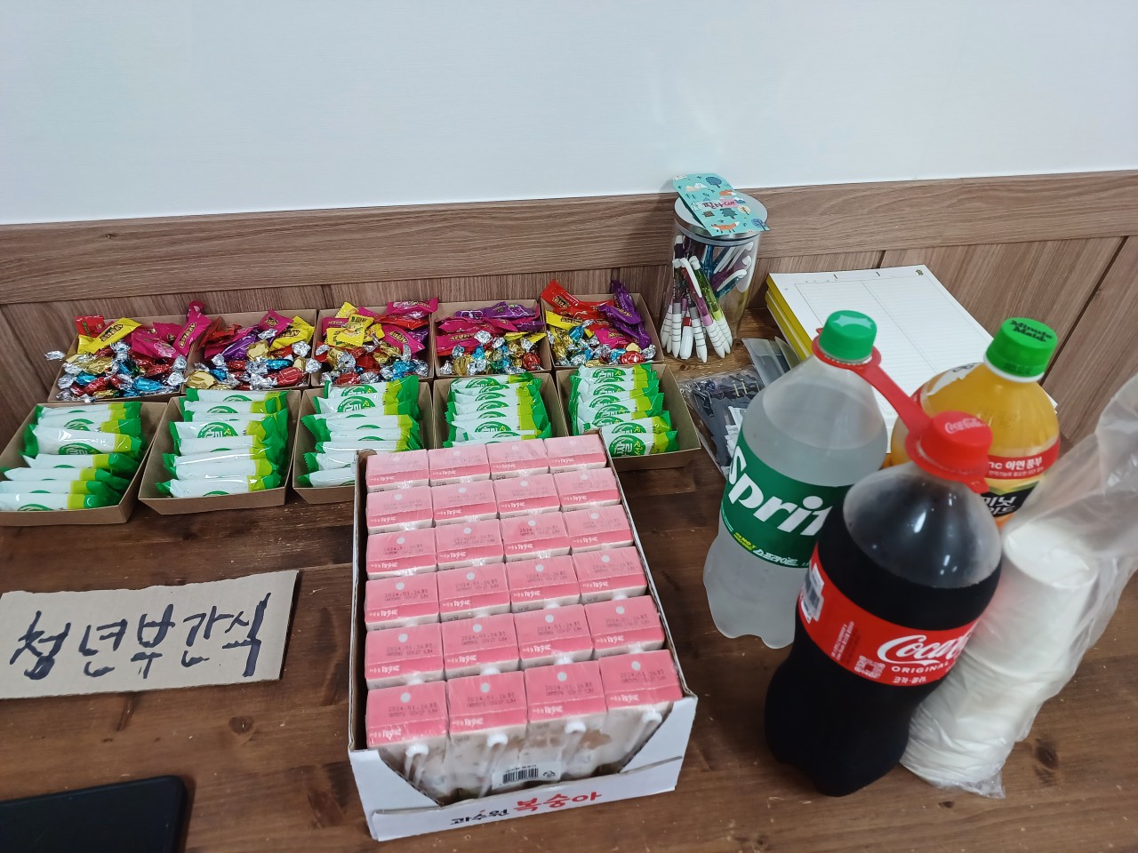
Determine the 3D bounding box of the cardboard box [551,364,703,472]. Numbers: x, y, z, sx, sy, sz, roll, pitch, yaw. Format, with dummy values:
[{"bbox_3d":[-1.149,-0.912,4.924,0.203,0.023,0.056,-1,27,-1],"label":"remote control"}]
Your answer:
[{"bbox_3d":[0.061,-0.008,0.811,0.128,0.032,0.141,-4,43,-8],"label":"cardboard box"}]

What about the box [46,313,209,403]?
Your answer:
[{"bbox_3d":[-0.489,-0.063,0.835,0.128,0.032,0.141,-7,43,-11],"label":"box"}]

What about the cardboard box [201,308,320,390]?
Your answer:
[{"bbox_3d":[-0.353,-0.074,0.856,0.128,0.032,0.141,-5,43,-9],"label":"cardboard box"}]

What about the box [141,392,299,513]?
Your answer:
[{"bbox_3d":[-0.335,0.025,0.748,0.128,0.032,0.141,-4,43,-9],"label":"box"}]

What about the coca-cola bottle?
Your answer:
[{"bbox_3d":[0.190,0.122,0.466,0.094,0.318,0.094,-13,42,-14],"label":"coca-cola bottle"}]

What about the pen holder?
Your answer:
[{"bbox_3d":[0.166,-0.176,0.897,0.101,0.174,0.101,2,42,-2],"label":"pen holder"}]

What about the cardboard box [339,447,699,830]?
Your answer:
[{"bbox_3d":[-0.048,0.140,0.572,0.205,0.127,0.244,-5,43,-9],"label":"cardboard box"}]

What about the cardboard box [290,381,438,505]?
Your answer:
[{"bbox_3d":[-0.203,0.016,0.767,0.128,0.032,0.141,-5,43,-9],"label":"cardboard box"}]

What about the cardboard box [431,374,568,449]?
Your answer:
[{"bbox_3d":[-0.072,0.005,0.788,0.128,0.032,0.141,-4,43,-9],"label":"cardboard box"}]

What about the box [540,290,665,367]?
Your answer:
[{"bbox_3d":[0.036,-0.106,0.917,0.128,0.032,0.141,-3,43,-7],"label":"box"}]

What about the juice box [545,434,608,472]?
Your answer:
[{"bbox_3d":[0.003,0.065,0.656,0.048,0.118,0.038,-5,43,-9],"label":"juice box"}]

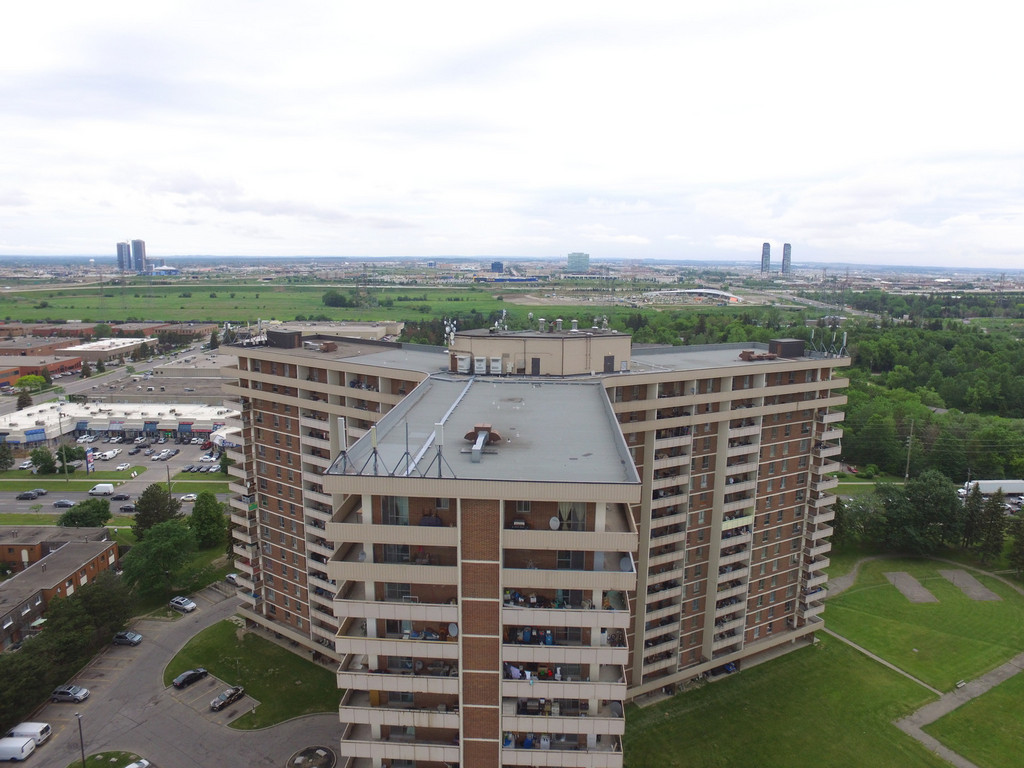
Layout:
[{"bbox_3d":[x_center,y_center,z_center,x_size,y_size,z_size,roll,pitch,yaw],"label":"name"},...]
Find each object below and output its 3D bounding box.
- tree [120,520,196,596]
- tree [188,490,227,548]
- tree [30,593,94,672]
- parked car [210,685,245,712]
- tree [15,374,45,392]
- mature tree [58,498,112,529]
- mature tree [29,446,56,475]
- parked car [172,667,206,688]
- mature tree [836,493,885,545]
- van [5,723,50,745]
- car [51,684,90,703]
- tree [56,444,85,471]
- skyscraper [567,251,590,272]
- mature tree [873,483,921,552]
[{"bbox_3d":[-68.492,33.262,115.634,13.000,14.330,13.000,1,12,0],"label":"tree"},{"bbox_3d":[-65.182,28.827,126.767,7.200,12.740,7.200,-6,13,-28],"label":"tree"},{"bbox_3d":[-66.817,36.815,88.157,7.600,12.650,7.600,-9,15,-39],"label":"tree"},{"bbox_3d":[-41.783,46.128,86.955,1.830,1.470,4.750,9,14,34],"label":"parked car"},{"bbox_3d":[-220.823,-0.448,271.138,11.500,7.955,11.500,-9,15,-39],"label":"tree"},{"bbox_3d":[-101.002,30.887,139.642,10.800,8.460,10.800,1,12,0],"label":"mature tree"},{"bbox_3d":[-140.290,22.724,176.737,7.000,8.460,7.000,1,12,0],"label":"mature tree"},{"bbox_3d":[-47.243,43.072,86.753,1.800,1.440,4.450,9,14,36],"label":"parked car"},{"bbox_3d":[76.885,30.115,130.281,9.000,12.275,9.000,8,14,32],"label":"mature tree"},{"bbox_3d":[-65.191,46.996,79.664,5.300,2.050,1.980,1,12,2],"label":"van"},{"bbox_3d":[-62.029,43.478,83.173,4.600,1.730,1.850,1,12,1],"label":"car"},{"bbox_3d":[-133.924,22.190,179.049,7.800,8.720,7.800,1,12,0],"label":"tree"},{"bbox_3d":[252.518,-458.092,2239.729,77.000,70.000,46.000,1,12,-1],"label":"skyscraper"},{"bbox_3d":[87.016,30.295,133.825,10.000,16.480,10.000,1,12,0],"label":"mature tree"}]

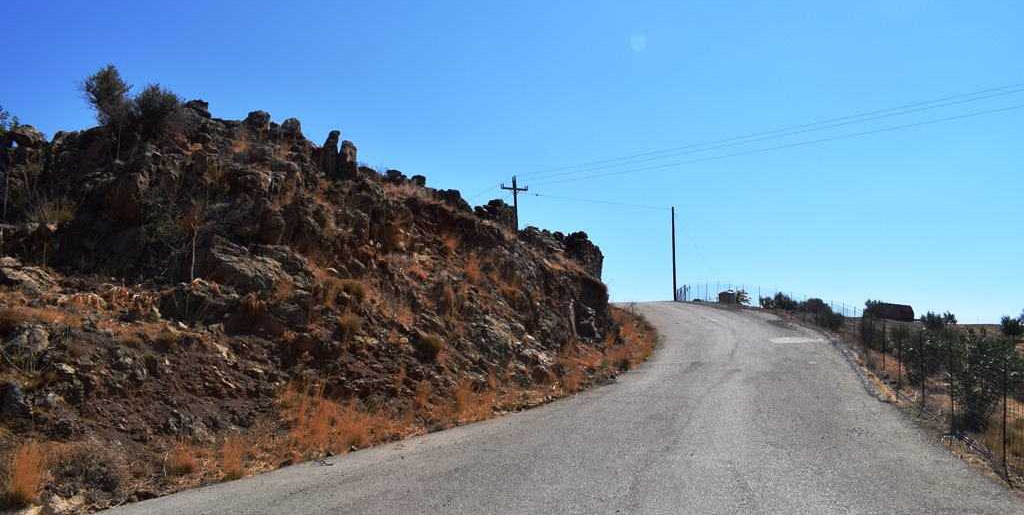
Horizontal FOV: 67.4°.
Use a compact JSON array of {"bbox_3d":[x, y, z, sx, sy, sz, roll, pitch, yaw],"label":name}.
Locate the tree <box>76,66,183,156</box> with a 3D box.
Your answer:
[{"bbox_3d":[-8.444,-3.231,17.000,2.300,2.000,1.900,0,-6,0],"label":"tree"}]

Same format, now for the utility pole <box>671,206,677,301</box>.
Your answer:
[{"bbox_3d":[14.553,-0.314,69.000,0.240,8.500,0.240,0,-6,0],"label":"utility pole"}]

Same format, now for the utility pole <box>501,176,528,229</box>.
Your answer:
[{"bbox_3d":[0.415,-2.039,58.000,2.400,8.200,0.350,2,-7,-35],"label":"utility pole"}]

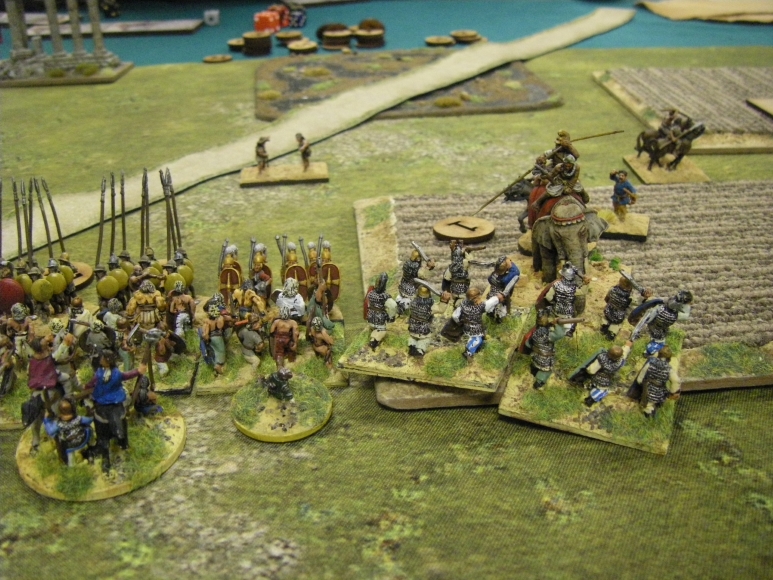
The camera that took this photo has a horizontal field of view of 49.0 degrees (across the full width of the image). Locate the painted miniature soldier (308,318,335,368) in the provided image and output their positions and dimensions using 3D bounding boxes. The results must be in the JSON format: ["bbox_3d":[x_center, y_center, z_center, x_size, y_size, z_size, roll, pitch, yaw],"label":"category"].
[{"bbox_3d":[-0.018,0.014,0.236,0.007,0.014,0.008,4,27,11],"label":"painted miniature soldier"}]

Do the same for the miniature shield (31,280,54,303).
[{"bbox_3d":[-0.098,0.000,0.243,0.006,0.006,0.002,-2,15,-4],"label":"miniature shield"}]

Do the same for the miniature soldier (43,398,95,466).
[{"bbox_3d":[-0.075,0.033,0.200,0.011,0.015,0.009,-8,31,-14],"label":"miniature soldier"}]

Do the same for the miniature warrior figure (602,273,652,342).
[{"bbox_3d":[0.063,0.004,0.226,0.013,0.018,0.009,13,41,17],"label":"miniature warrior figure"}]

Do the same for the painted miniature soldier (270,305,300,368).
[{"bbox_3d":[-0.028,0.012,0.238,0.007,0.016,0.009,-2,26,0],"label":"painted miniature soldier"}]

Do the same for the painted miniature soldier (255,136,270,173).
[{"bbox_3d":[-0.053,-0.058,0.367,0.007,0.015,0.007,7,28,13],"label":"painted miniature soldier"}]

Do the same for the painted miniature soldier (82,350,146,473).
[{"bbox_3d":[-0.063,0.027,0.200,0.015,0.027,0.024,-8,31,-14],"label":"painted miniature soldier"}]

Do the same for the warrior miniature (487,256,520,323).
[{"bbox_3d":[0.032,0.000,0.233,0.008,0.017,0.009,9,29,18],"label":"warrior miniature"}]

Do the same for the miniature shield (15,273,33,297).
[{"bbox_3d":[-0.105,-0.001,0.246,0.006,0.006,0.002,-2,15,-4],"label":"miniature shield"}]

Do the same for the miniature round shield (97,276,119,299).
[{"bbox_3d":[-0.085,-0.001,0.255,0.007,0.007,0.002,-4,15,-9],"label":"miniature round shield"}]

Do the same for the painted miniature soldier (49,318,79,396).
[{"bbox_3d":[-0.084,0.017,0.218,0.009,0.020,0.009,-8,28,-18],"label":"painted miniature soldier"}]

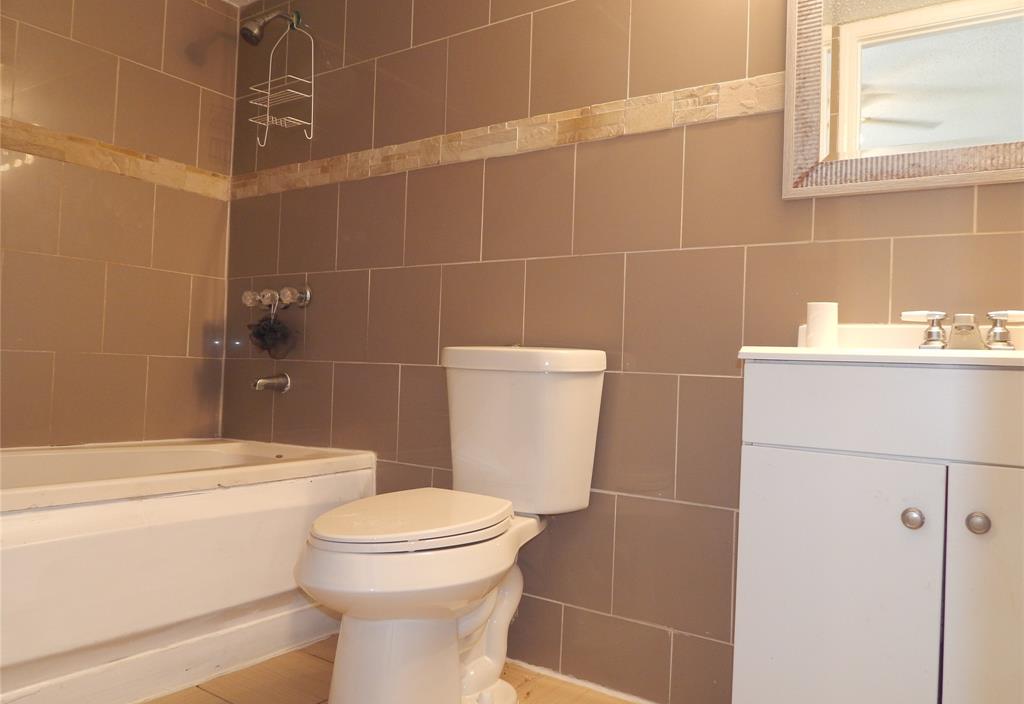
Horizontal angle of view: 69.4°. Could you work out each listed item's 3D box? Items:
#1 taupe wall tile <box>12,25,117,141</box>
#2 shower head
[{"bbox_3d":[-1.403,-0.838,2.333,0.010,0.292,0.299,1,-2,34],"label":"taupe wall tile"},{"bbox_3d":[-0.836,-1.130,2.565,0.075,0.176,0.205,1,-1,34],"label":"shower head"}]

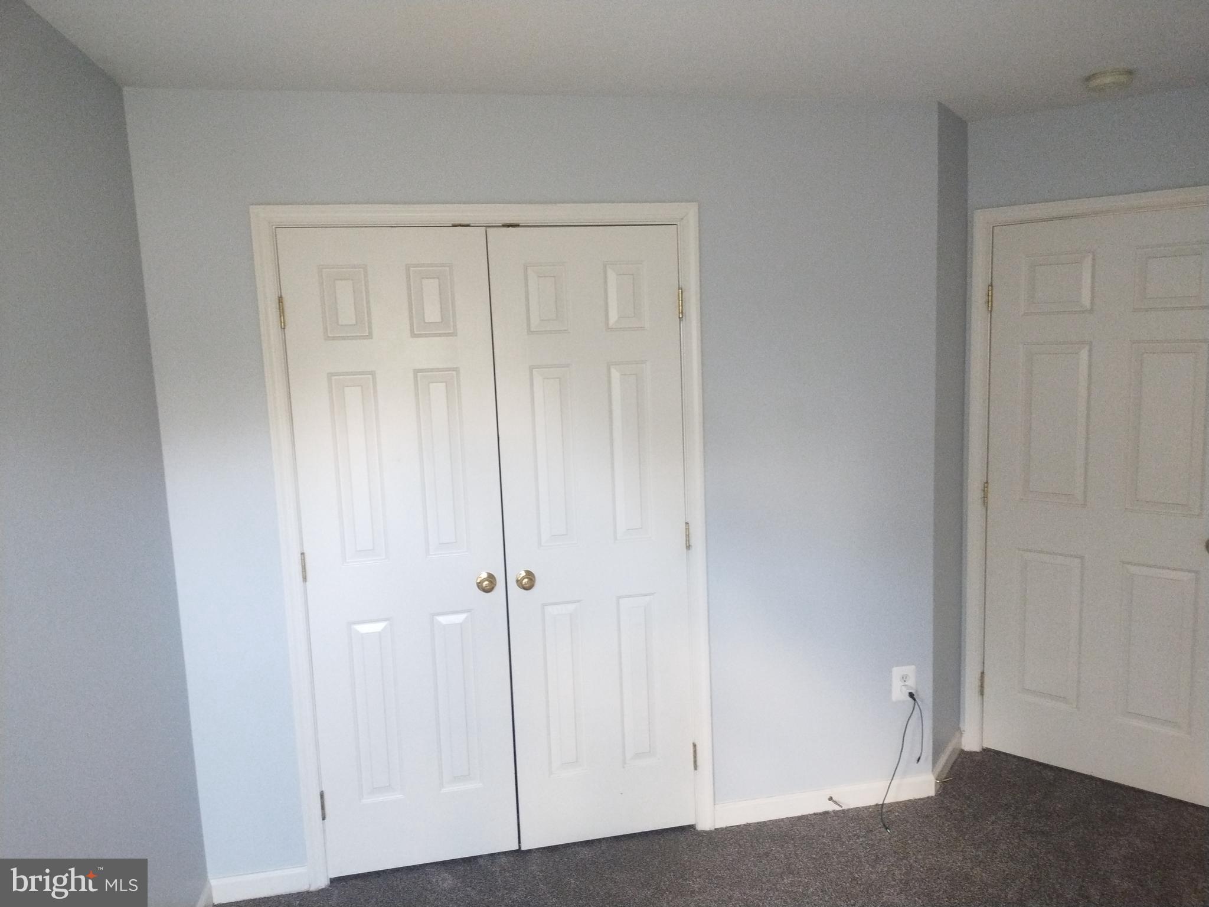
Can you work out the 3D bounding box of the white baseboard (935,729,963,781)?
[{"bbox_3d":[1.328,1.186,3.370,0.014,0.080,0.422,3,9,35],"label":"white baseboard"}]

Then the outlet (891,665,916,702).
[{"bbox_3d":[1.074,0.824,3.125,0.090,0.130,0.010,-4,8,-11],"label":"outlet"}]

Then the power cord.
[{"bbox_3d":[1.043,1.069,3.038,0.200,0.420,0.155,-4,8,-11],"label":"power cord"}]

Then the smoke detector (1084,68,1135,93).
[{"bbox_3d":[1.554,-1.137,2.688,0.136,0.036,0.136,-4,8,-11],"label":"smoke detector"}]

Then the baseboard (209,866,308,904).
[{"bbox_3d":[-1.088,1.359,2.753,0.300,0.080,0.014,-4,8,-11],"label":"baseboard"}]

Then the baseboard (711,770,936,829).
[{"bbox_3d":[0.791,1.240,3.117,0.839,0.080,0.014,-4,8,-11],"label":"baseboard"}]

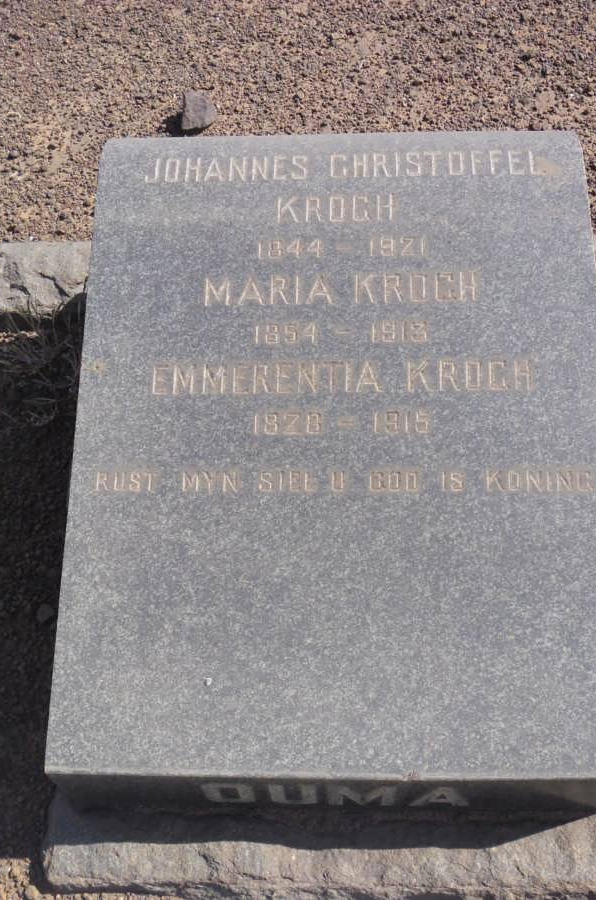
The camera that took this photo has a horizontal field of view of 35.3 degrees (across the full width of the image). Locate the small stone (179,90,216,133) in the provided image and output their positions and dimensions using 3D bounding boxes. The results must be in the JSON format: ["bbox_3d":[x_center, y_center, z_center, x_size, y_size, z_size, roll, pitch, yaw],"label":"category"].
[{"bbox_3d":[-0.232,-0.787,2.180,0.080,0.062,0.075,0,54,0],"label":"small stone"}]

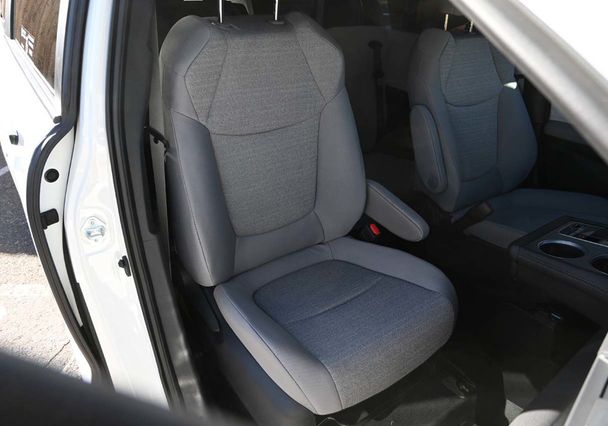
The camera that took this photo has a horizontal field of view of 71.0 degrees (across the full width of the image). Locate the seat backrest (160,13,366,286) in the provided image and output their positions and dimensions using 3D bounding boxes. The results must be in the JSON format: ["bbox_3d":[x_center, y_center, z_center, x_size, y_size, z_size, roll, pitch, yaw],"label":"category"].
[{"bbox_3d":[-0.087,-0.144,1.023,0.482,0.623,0.173,-15,16,-34],"label":"seat backrest"}]

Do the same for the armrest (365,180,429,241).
[{"bbox_3d":[0.202,-0.015,1.088,0.063,0.082,0.263,-15,43,-34],"label":"armrest"}]

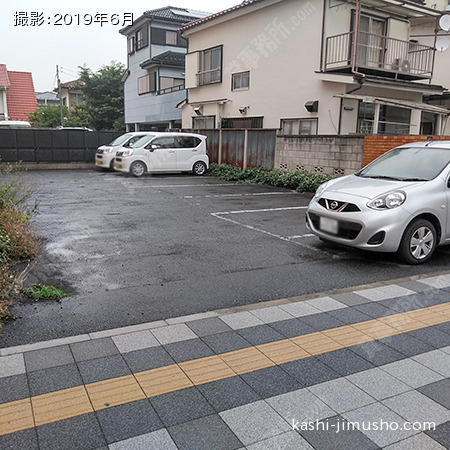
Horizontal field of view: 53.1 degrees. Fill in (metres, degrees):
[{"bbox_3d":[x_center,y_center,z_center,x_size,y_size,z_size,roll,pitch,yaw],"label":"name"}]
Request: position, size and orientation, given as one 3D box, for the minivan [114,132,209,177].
[{"bbox_3d":[-2.485,-2.762,17.380,3.400,1.640,1.480,-4,12,-24],"label":"minivan"}]

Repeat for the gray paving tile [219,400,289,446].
[{"bbox_3d":[0.164,1.072,2.418,0.296,0.042,0.296,-5,13,-27],"label":"gray paving tile"}]

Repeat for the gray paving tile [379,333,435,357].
[{"bbox_3d":[1.355,0.912,3.364,0.296,0.042,0.296,-5,13,-27],"label":"gray paving tile"}]

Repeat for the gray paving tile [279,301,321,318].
[{"bbox_3d":[0.674,0.770,4.008,0.296,0.042,0.296,-5,13,-27],"label":"gray paving tile"}]

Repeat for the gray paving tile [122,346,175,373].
[{"bbox_3d":[-0.518,0.930,3.063,0.296,0.042,0.296,-5,13,-27],"label":"gray paving tile"}]

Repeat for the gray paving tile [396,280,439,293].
[{"bbox_3d":[2.004,0.665,4.694,0.296,0.042,0.296,-5,13,-27],"label":"gray paving tile"}]

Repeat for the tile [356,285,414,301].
[{"bbox_3d":[1.605,0.697,4.488,0.596,0.042,0.296,-5,13,-27],"label":"tile"}]

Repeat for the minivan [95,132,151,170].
[{"bbox_3d":[-3.720,-3.160,19.250,3.400,1.640,1.480,-4,12,-26],"label":"minivan"}]

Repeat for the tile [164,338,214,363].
[{"bbox_3d":[-0.252,0.909,3.200,0.296,0.042,0.296,-5,13,-27],"label":"tile"}]

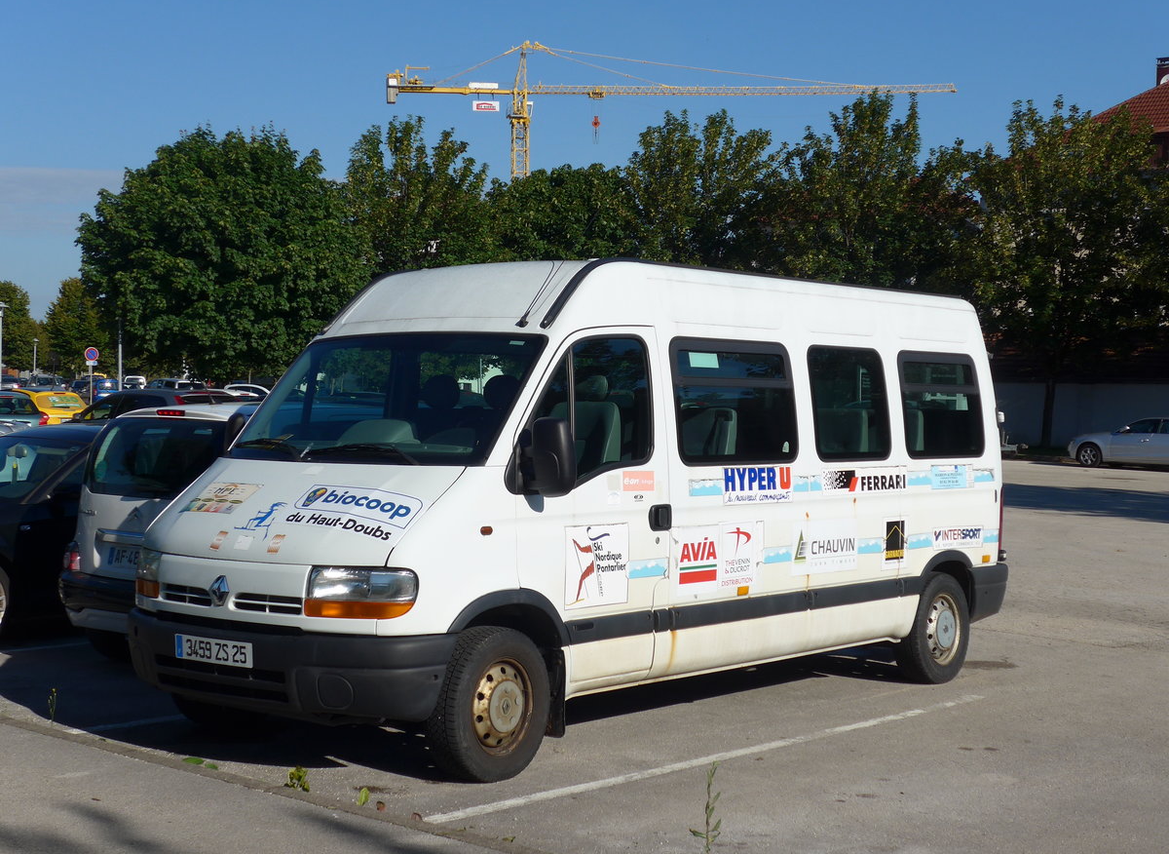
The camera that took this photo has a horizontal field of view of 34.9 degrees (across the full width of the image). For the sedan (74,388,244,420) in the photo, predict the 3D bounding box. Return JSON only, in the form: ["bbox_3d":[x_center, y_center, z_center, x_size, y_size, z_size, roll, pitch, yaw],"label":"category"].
[{"bbox_3d":[-8.300,0.040,35.000,4.250,1.470,1.770,1,1,40],"label":"sedan"}]

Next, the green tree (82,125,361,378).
[{"bbox_3d":[-9.380,-3.670,48.000,7.600,8.300,7.400,1,1,0],"label":"green tree"}]

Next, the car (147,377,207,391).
[{"bbox_3d":[-17.000,-1.200,75.000,4.400,1.650,1.800,1,1,39],"label":"car"}]

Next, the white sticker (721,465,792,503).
[{"bbox_3d":[0.917,0.308,9.769,0.010,0.193,0.651,-4,-3,39],"label":"white sticker"}]

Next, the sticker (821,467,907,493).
[{"bbox_3d":[1.606,0.302,10.604,0.010,0.146,0.940,-4,-3,39],"label":"sticker"}]

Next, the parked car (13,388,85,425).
[{"bbox_3d":[-13.100,-0.150,43.500,3.800,1.460,1.680,1,1,44],"label":"parked car"}]

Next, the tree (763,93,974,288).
[{"bbox_3d":[8.860,-4.800,58.000,6.600,11.100,6.400,1,1,0],"label":"tree"}]

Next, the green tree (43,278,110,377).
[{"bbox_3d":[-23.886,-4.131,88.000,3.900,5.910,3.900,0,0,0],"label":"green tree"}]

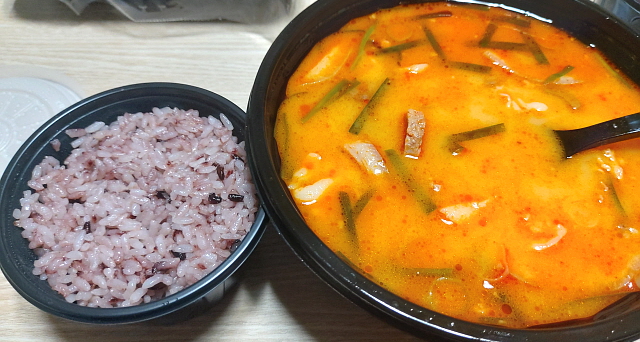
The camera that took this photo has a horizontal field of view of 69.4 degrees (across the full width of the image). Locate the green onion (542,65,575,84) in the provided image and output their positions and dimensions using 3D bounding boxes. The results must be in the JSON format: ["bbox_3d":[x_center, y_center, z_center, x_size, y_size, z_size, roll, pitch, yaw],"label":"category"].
[{"bbox_3d":[0.142,-0.056,0.275,0.024,0.004,0.004,-26,62,-16],"label":"green onion"}]

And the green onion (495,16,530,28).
[{"bbox_3d":[0.125,-0.096,0.298,0.021,0.004,0.005,12,59,7],"label":"green onion"}]

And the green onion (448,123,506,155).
[{"bbox_3d":[0.085,-0.018,0.251,0.033,0.004,0.009,-12,60,-8],"label":"green onion"}]

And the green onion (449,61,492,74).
[{"bbox_3d":[0.090,-0.061,0.277,0.025,0.004,0.005,9,59,5],"label":"green onion"}]

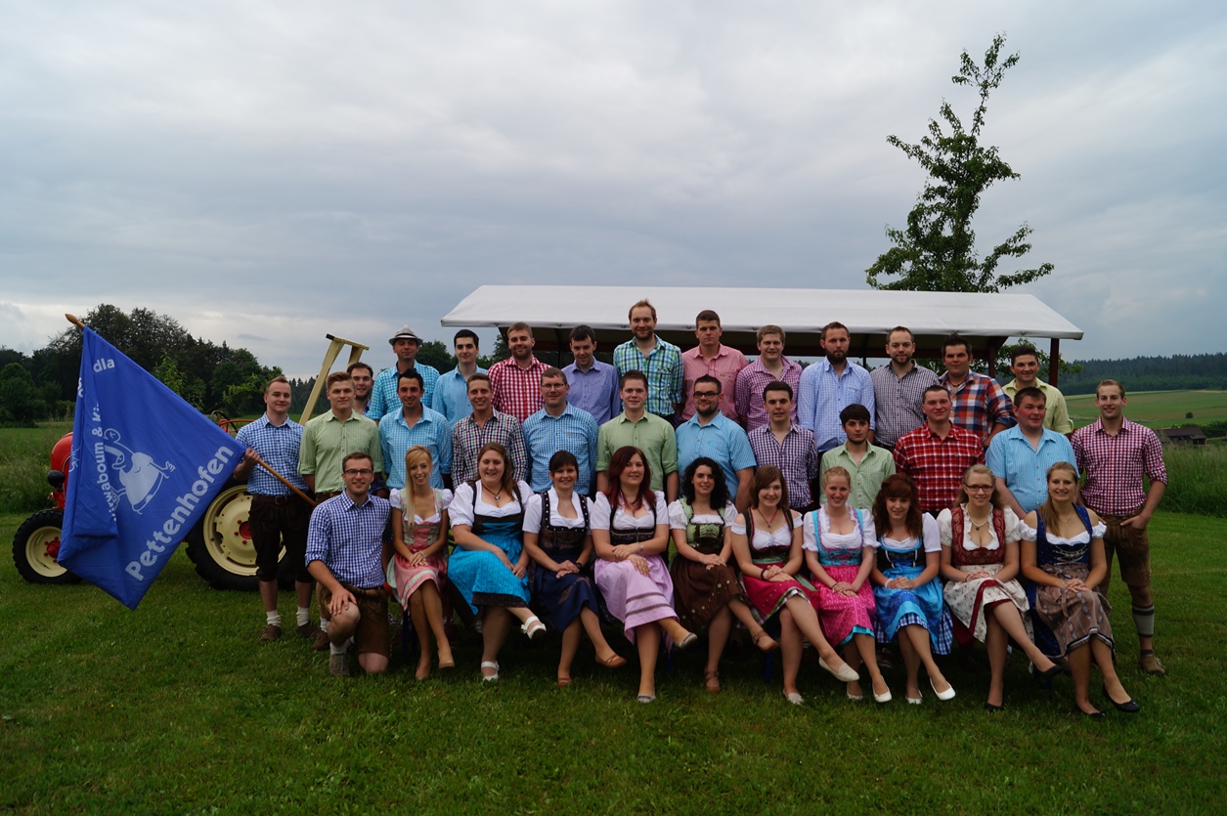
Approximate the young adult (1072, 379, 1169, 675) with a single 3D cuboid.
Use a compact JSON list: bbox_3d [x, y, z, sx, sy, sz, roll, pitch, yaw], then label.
[{"bbox_3d":[3.145,0.730,5.680,0.570,1.810,0.370,1,1,21],"label":"young adult"}]

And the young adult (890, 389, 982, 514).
[{"bbox_3d":[2.065,0.747,5.850,0.580,1.778,0.340,1,0,9],"label":"young adult"}]

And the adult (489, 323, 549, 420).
[{"bbox_3d":[-0.641,0.303,6.350,0.520,1.780,0.340,1,1,-3],"label":"adult"}]

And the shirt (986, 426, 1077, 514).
[{"bbox_3d":[2.560,0.435,5.640,0.560,0.650,0.330,1,1,16],"label":"shirt"}]

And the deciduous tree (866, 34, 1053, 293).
[{"bbox_3d":[5.285,-2.060,14.047,3.200,7.280,3.200,1,1,0],"label":"deciduous tree"}]

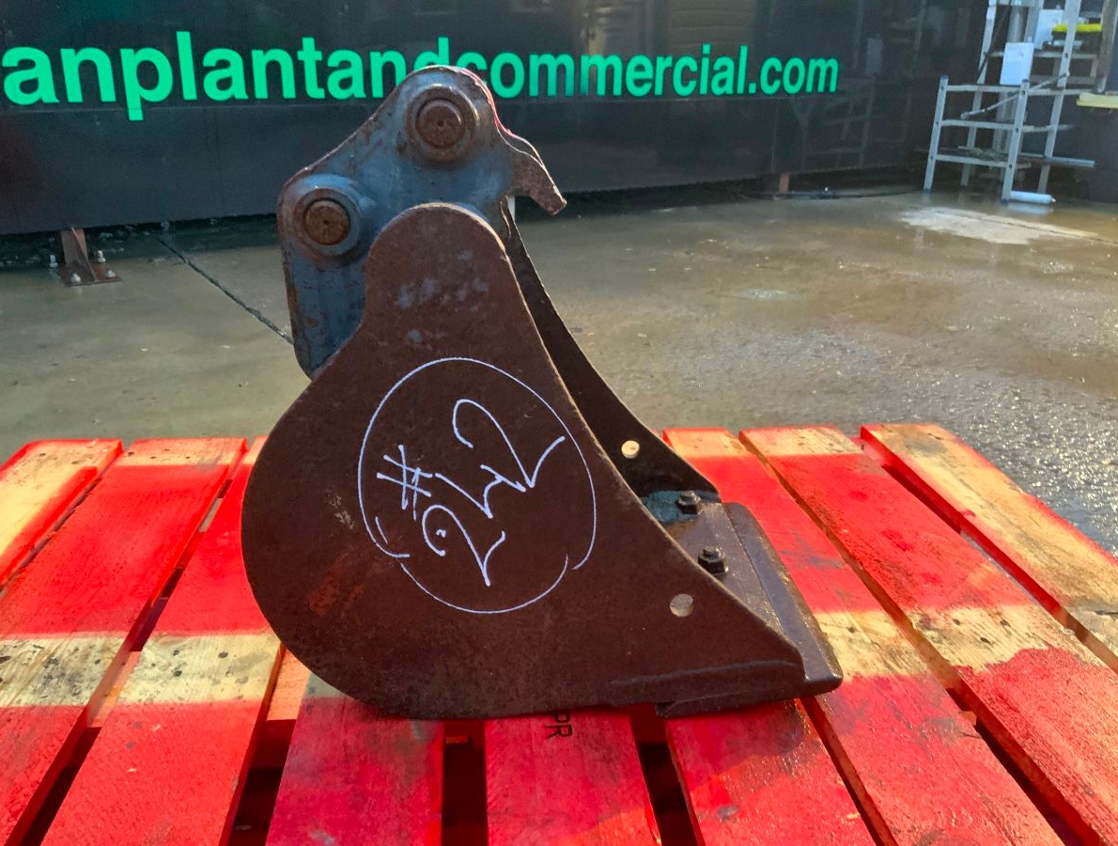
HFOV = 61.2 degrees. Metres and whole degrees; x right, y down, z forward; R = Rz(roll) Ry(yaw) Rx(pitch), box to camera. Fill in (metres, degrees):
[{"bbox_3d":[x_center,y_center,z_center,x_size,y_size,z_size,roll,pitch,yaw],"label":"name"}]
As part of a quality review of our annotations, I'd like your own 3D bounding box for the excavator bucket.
[{"bbox_3d":[-0.006,-0.046,0.763,0.423,0.449,0.306,0,20,-3],"label":"excavator bucket"}]

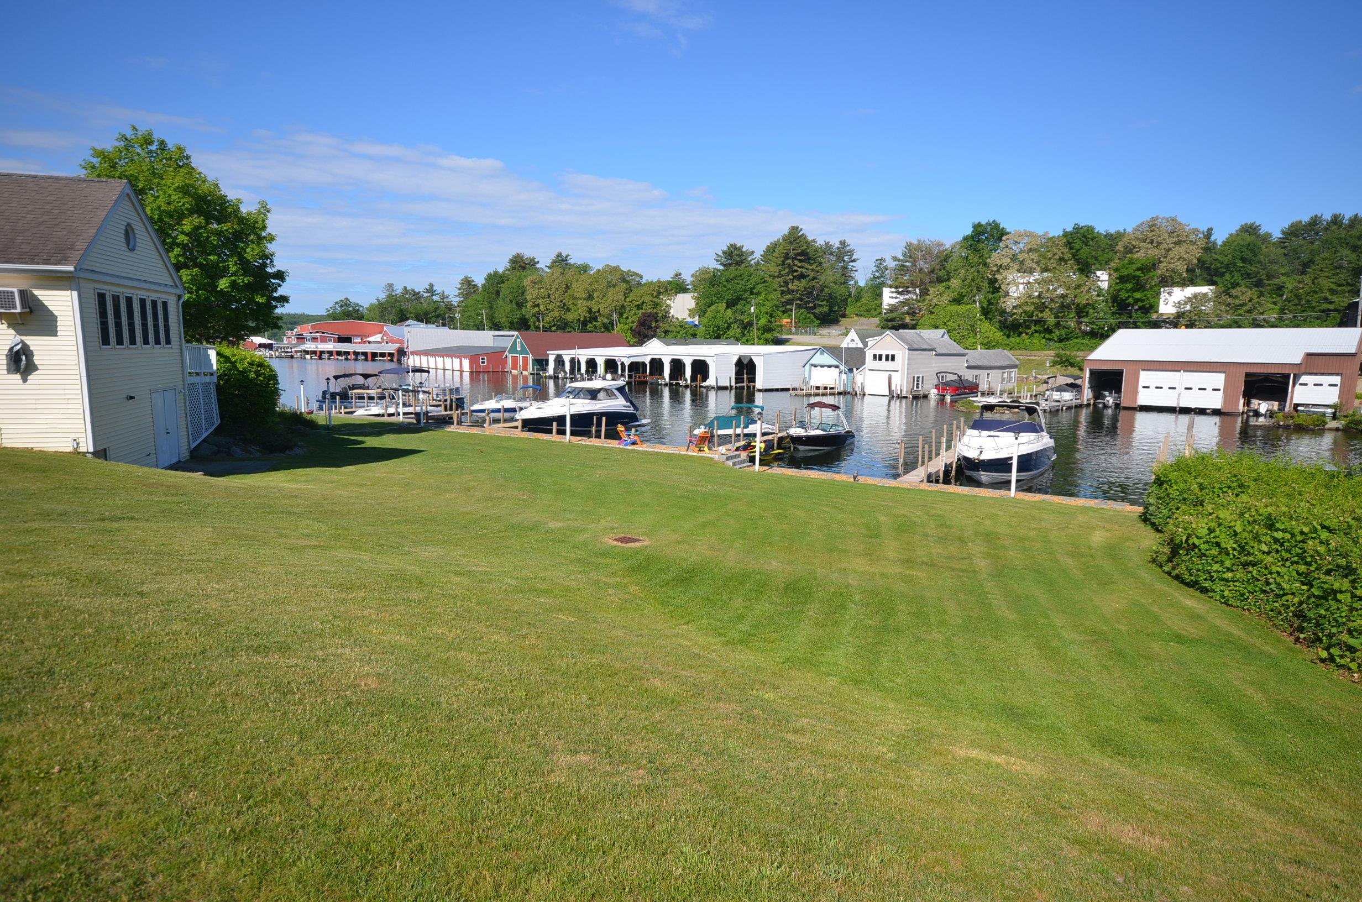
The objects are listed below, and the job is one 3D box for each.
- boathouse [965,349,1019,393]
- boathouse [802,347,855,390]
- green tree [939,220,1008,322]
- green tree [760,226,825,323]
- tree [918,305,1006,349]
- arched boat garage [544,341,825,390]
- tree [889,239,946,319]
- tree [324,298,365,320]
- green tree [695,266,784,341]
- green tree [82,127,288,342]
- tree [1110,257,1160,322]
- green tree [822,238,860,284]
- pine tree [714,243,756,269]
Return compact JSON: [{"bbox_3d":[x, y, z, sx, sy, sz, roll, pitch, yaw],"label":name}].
[{"bbox_3d":[33.300,-9.125,89.616,11.200,4.750,4.900,-6,10,-40],"label":"boathouse"},{"bbox_3d":[20.064,-9.633,92.333,9.300,5.010,7.280,-5,10,-36],"label":"boathouse"},{"bbox_3d":[47.250,-28.580,129.152,10.000,17.000,10.000,3,8,19],"label":"green tree"},{"bbox_3d":[25.603,-39.427,178.549,14.000,21.830,14.000,2,8,8],"label":"green tree"},{"bbox_3d":[40.092,-17.371,113.689,12.810,7.080,10.000,3,8,19],"label":"tree"},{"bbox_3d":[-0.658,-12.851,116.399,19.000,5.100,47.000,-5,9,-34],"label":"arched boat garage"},{"bbox_3d":[46.168,-32.874,153.923,11.000,16.200,11.000,3,8,16],"label":"tree"},{"bbox_3d":[-112.482,-43.084,266.084,12.000,16.000,12.000,-3,8,-23],"label":"tree"},{"bbox_3d":[11.933,-30.069,163.921,17.000,16.240,17.000,1,8,4],"label":"green tree"},{"bbox_3d":[-18.925,-6.345,29.091,8.400,10.670,8.400,-4,9,-32],"label":"green tree"},{"bbox_3d":[65.139,-23.255,114.657,6.800,9.700,6.800,5,9,29],"label":"tree"},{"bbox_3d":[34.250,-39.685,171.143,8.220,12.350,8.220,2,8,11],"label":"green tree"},{"bbox_3d":[12.439,-37.252,180.687,10.500,19.750,10.500,1,8,4],"label":"pine tree"}]

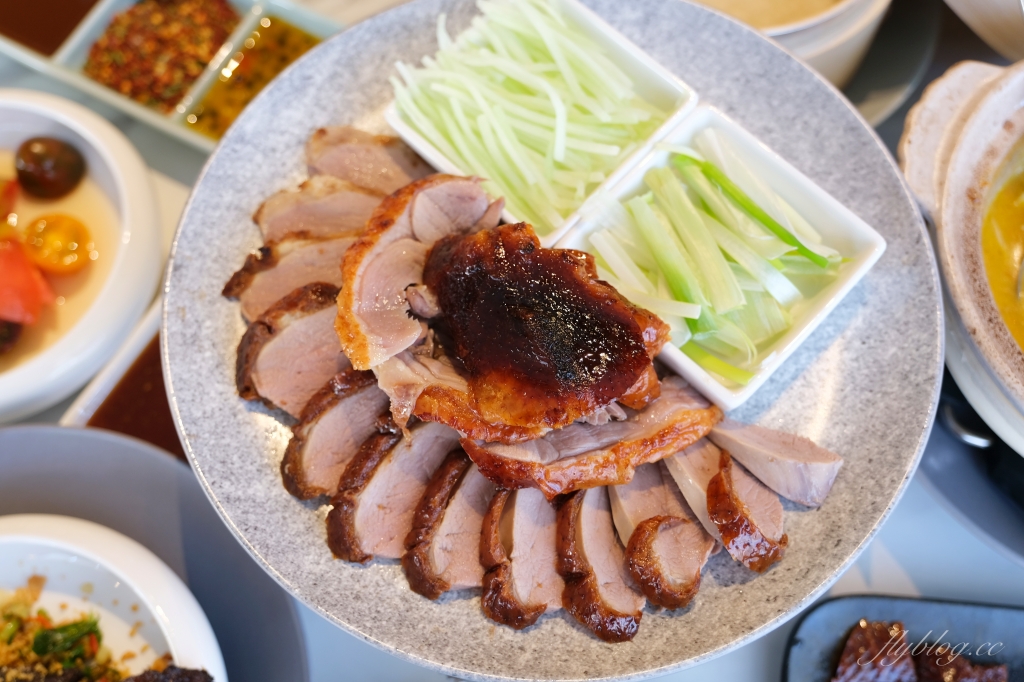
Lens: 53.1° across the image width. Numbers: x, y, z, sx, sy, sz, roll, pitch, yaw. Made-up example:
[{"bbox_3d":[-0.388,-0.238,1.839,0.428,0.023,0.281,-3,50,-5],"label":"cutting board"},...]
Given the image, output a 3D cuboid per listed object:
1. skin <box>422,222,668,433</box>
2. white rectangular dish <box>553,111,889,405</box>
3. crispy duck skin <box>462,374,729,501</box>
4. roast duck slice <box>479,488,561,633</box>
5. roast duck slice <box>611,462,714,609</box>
[{"bbox_3d":[0.013,-0.004,0.384,0.089,0.030,0.068,23,69,11],"label":"skin"},{"bbox_3d":[0.082,-0.032,0.412,0.093,0.030,0.093,42,74,17],"label":"white rectangular dish"},{"bbox_3d":[0.029,0.034,0.376,0.093,0.025,0.040,-14,67,-5],"label":"crispy duck skin"},{"bbox_3d":[0.003,0.076,0.366,0.029,0.021,0.057,-1,66,1],"label":"roast duck slice"},{"bbox_3d":[0.053,0.069,0.368,0.032,0.021,0.056,-21,68,-8],"label":"roast duck slice"}]

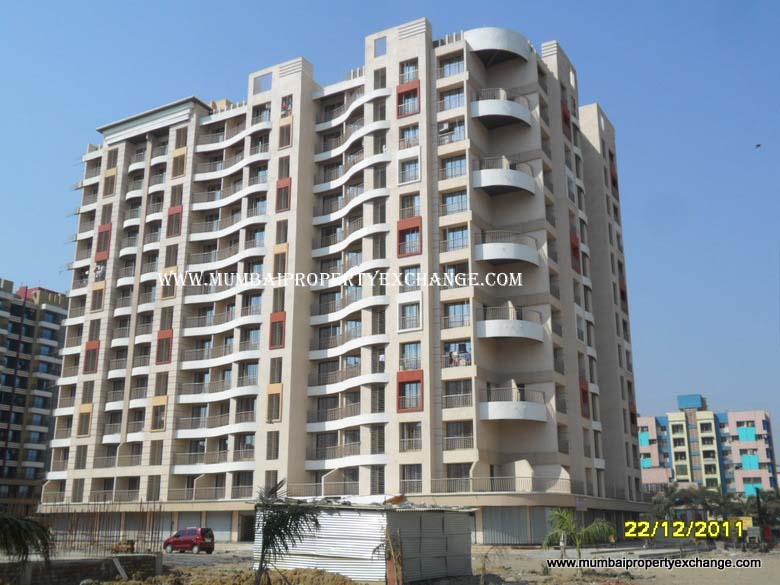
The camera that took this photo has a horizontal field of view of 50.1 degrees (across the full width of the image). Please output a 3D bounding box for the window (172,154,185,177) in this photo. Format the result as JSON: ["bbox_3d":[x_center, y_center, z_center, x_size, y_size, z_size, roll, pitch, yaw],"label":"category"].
[{"bbox_3d":[-19.888,-11.898,78.789,1.455,2.050,0.200,-9,-18,29],"label":"window"}]

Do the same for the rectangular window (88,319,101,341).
[{"bbox_3d":[-27.880,3.595,78.709,1.272,2.085,0.203,-9,-19,28],"label":"rectangular window"}]

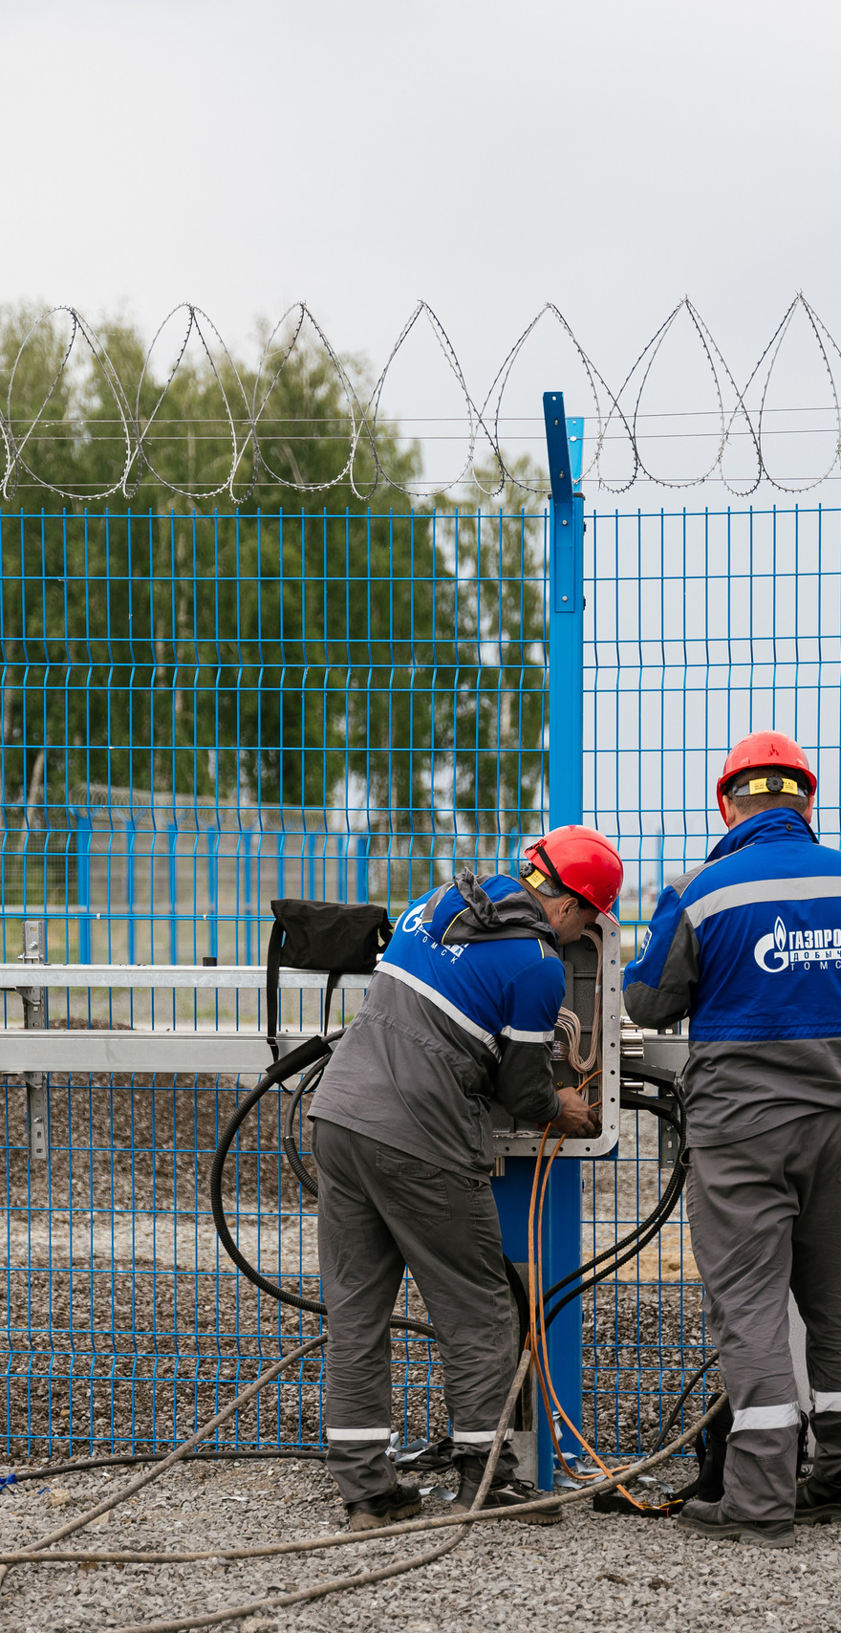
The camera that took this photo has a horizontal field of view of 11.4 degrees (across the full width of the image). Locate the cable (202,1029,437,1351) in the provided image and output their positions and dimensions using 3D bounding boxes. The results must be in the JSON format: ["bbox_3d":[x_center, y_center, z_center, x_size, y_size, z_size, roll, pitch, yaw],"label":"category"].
[{"bbox_3d":[-0.228,0.873,9.950,0.550,0.740,0.260,0,2,7],"label":"cable"}]

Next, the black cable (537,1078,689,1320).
[{"bbox_3d":[0.454,0.903,9.950,0.360,0.570,0.220,0,2,7],"label":"black cable"}]

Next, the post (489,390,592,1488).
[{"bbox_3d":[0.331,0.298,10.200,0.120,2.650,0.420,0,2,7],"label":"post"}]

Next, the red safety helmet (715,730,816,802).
[{"bbox_3d":[0.782,-0.102,9.550,0.225,0.165,0.285,0,-16,-13],"label":"red safety helmet"}]

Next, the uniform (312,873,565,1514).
[{"bbox_3d":[0.037,0.860,9.650,0.520,1.450,0.620,2,3,41],"label":"uniform"}]

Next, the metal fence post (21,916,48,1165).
[{"bbox_3d":[-0.944,0.544,10.300,0.052,0.610,0.048,0,2,7],"label":"metal fence post"}]

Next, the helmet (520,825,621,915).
[{"bbox_3d":[0.355,0.120,9.370,0.270,0.150,0.220,36,0,-25],"label":"helmet"}]

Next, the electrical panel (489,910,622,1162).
[{"bbox_3d":[0.250,0.495,9.600,0.420,0.555,0.200,0,2,7],"label":"electrical panel"}]

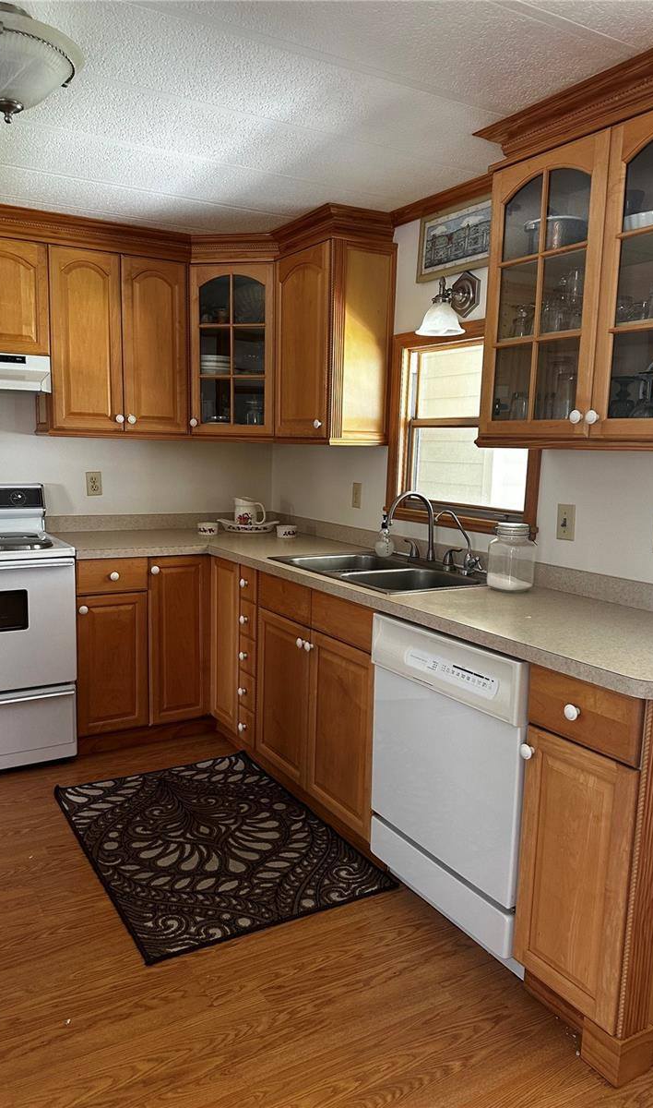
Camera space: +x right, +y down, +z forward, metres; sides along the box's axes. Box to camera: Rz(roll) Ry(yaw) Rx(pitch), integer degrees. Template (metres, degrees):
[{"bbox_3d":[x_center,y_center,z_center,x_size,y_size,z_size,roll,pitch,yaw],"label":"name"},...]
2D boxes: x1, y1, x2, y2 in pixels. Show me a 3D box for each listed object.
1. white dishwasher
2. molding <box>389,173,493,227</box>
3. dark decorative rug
[{"bbox_3d":[0.536,0.620,2.248,0.600,0.857,0.605,-3,9,-30],"label":"white dishwasher"},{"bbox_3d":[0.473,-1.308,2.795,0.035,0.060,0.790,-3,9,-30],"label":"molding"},{"bbox_3d":[-0.422,0.964,2.673,0.789,0.010,1.169,-3,9,-31],"label":"dark decorative rug"}]

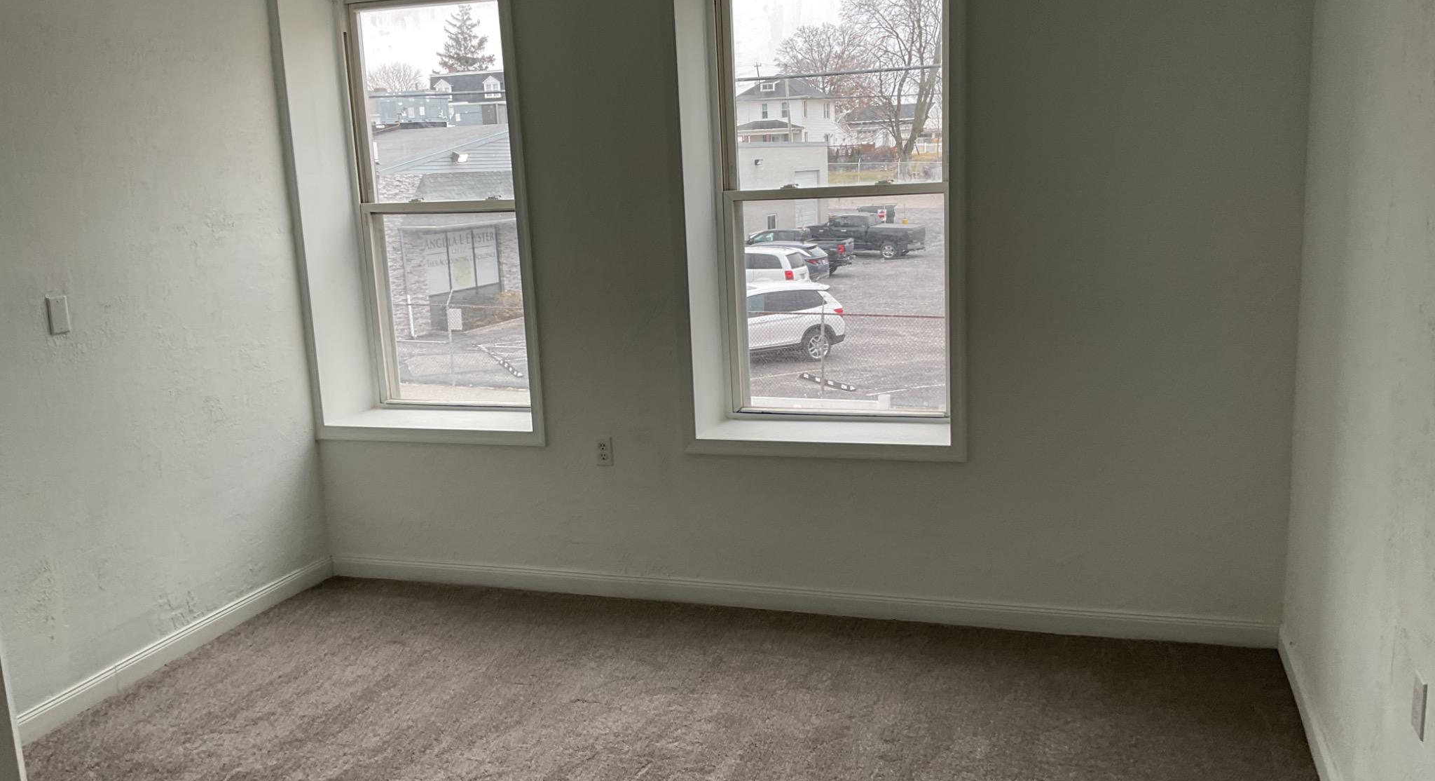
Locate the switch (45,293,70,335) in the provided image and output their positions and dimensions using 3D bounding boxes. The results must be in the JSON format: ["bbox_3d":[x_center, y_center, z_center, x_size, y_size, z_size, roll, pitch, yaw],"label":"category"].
[{"bbox_3d":[-2.097,-0.237,3.820,0.012,0.115,0.070,1,12,18],"label":"switch"}]

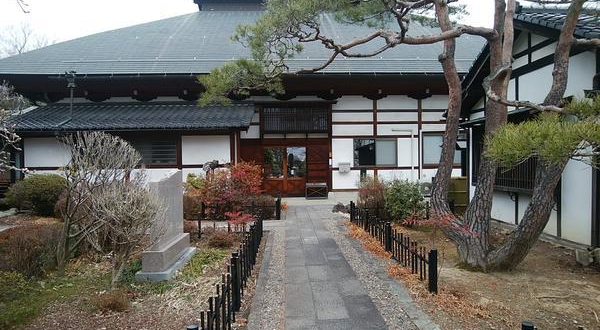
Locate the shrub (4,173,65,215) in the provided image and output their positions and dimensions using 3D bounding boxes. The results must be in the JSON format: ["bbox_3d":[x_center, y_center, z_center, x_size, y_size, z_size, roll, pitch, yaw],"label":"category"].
[{"bbox_3d":[-7.041,0.797,10.150,1.480,1.100,1.350,0,1,0],"label":"shrub"}]

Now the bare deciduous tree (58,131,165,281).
[{"bbox_3d":[-2.447,0.476,4.950,1.270,1.920,1.150,0,1,0],"label":"bare deciduous tree"}]

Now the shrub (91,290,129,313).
[{"bbox_3d":[-1.953,1.358,3.930,0.380,0.190,0.360,0,1,0],"label":"shrub"}]

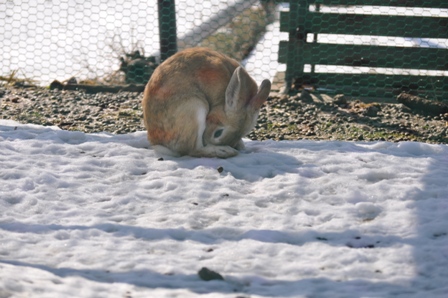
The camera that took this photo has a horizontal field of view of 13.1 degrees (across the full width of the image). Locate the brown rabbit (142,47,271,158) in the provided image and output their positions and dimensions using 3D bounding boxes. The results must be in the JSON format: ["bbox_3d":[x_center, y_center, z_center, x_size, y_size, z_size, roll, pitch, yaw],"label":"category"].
[{"bbox_3d":[-0.035,-0.093,3.850,0.245,0.210,0.165,2,10,3],"label":"brown rabbit"}]

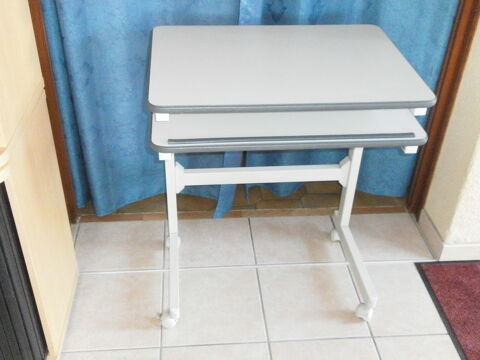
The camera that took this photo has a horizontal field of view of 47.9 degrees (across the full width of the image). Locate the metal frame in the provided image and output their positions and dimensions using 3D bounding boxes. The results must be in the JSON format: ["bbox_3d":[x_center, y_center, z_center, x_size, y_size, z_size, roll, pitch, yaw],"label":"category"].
[{"bbox_3d":[0.086,0.047,1.681,0.669,0.689,0.487,-2,36,-6],"label":"metal frame"}]

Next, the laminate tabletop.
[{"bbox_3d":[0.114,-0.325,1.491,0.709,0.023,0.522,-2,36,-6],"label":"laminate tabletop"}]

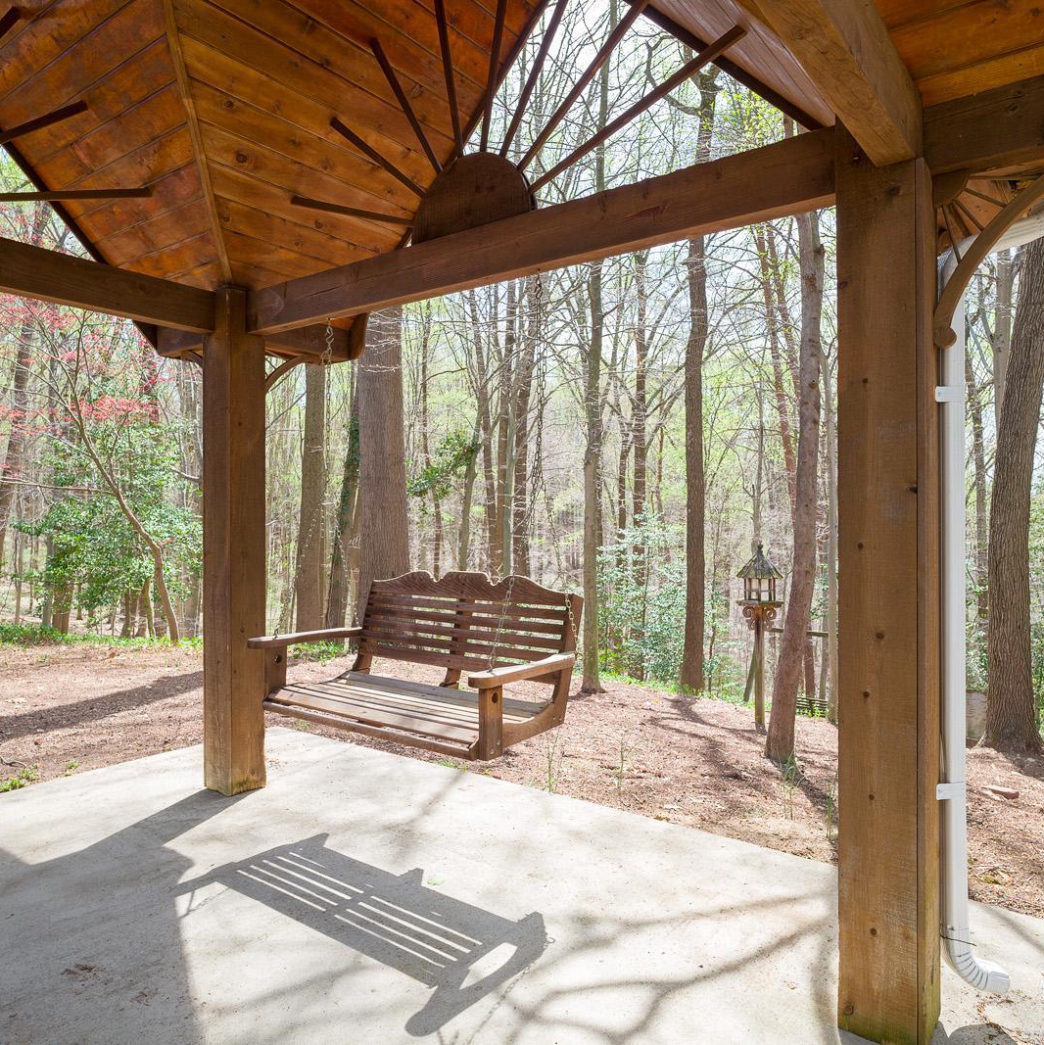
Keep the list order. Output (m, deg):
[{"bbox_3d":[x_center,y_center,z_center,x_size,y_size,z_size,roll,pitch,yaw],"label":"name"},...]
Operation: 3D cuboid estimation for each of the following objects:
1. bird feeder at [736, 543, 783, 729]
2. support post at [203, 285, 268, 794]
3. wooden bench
[{"bbox_3d":[2.128,1.022,7.000,0.415,1.650,0.415,0,0,17],"label":"bird feeder"},{"bbox_3d":[-1.342,0.085,3.687,0.196,2.320,0.196,0,0,36],"label":"support post"},{"bbox_3d":[-0.416,0.455,2.898,1.190,0.525,0.570,0,0,36],"label":"wooden bench"}]

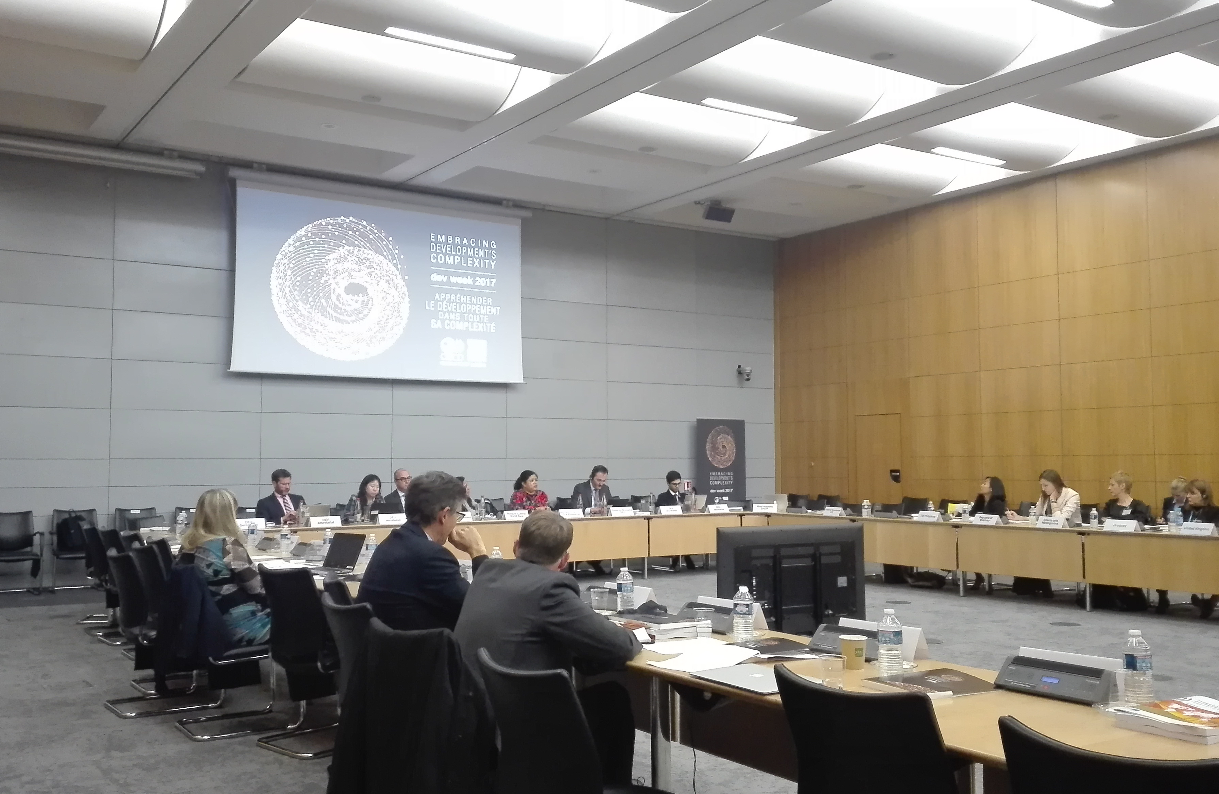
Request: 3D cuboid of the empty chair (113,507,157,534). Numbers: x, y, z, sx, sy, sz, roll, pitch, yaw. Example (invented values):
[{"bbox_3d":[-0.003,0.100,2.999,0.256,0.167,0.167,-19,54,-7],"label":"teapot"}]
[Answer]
[{"bbox_3d":[-5.122,1.630,10.950,0.560,0.840,0.570,2,-4,-31],"label":"empty chair"}]

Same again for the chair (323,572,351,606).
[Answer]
[{"bbox_3d":[-0.940,1.198,4.400,0.560,0.850,0.450,2,-4,-32],"label":"chair"}]

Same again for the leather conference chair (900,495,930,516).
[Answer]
[{"bbox_3d":[3.770,1.719,12.900,0.540,0.820,0.520,2,-4,-36],"label":"leather conference chair"}]

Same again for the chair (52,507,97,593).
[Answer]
[{"bbox_3d":[-5.485,1.579,10.455,0.540,0.810,0.540,2,-4,-30],"label":"chair"}]

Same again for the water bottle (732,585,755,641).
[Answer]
[{"bbox_3d":[0.459,0.736,3.467,0.067,0.192,0.067,0,-3,0],"label":"water bottle"}]

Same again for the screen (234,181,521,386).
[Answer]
[{"bbox_3d":[-2.702,-1.325,12.379,3.640,2.200,0.100,2,-4,-31],"label":"screen"}]

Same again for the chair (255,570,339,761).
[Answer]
[{"bbox_3d":[-1.349,1.228,4.888,0.440,0.850,0.560,-3,-5,42],"label":"chair"}]

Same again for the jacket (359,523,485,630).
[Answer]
[{"bbox_3d":[-0.665,0.781,3.700,0.420,0.640,0.470,2,-4,-34],"label":"jacket"}]

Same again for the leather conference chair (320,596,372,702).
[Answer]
[{"bbox_3d":[-0.790,1.194,4.000,0.580,0.860,0.520,3,-5,-42],"label":"leather conference chair"}]

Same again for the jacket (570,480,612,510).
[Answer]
[{"bbox_3d":[-0.201,1.297,11.900,0.480,0.590,0.360,2,-4,-29],"label":"jacket"}]

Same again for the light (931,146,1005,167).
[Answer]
[{"bbox_3d":[4.147,-2.782,11.688,1.200,0.070,0.170,2,-4,-31],"label":"light"}]

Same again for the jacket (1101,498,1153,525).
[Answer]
[{"bbox_3d":[4.797,1.197,9.400,0.360,0.560,0.470,3,-5,-44],"label":"jacket"}]

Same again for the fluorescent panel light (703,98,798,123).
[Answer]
[{"bbox_3d":[1.399,-2.870,10.130,1.200,0.070,0.170,2,-4,-31],"label":"fluorescent panel light"}]

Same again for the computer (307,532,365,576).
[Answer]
[{"bbox_3d":[-1.535,0.848,5.488,0.310,0.210,0.292,-3,-5,44],"label":"computer"}]

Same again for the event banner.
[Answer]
[{"bbox_3d":[1.565,1.256,14.200,0.860,1.900,0.150,2,-4,-32],"label":"event banner"}]

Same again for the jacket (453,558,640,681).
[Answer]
[{"bbox_3d":[-0.200,0.807,3.080,0.520,0.600,0.460,-4,-5,45],"label":"jacket"}]

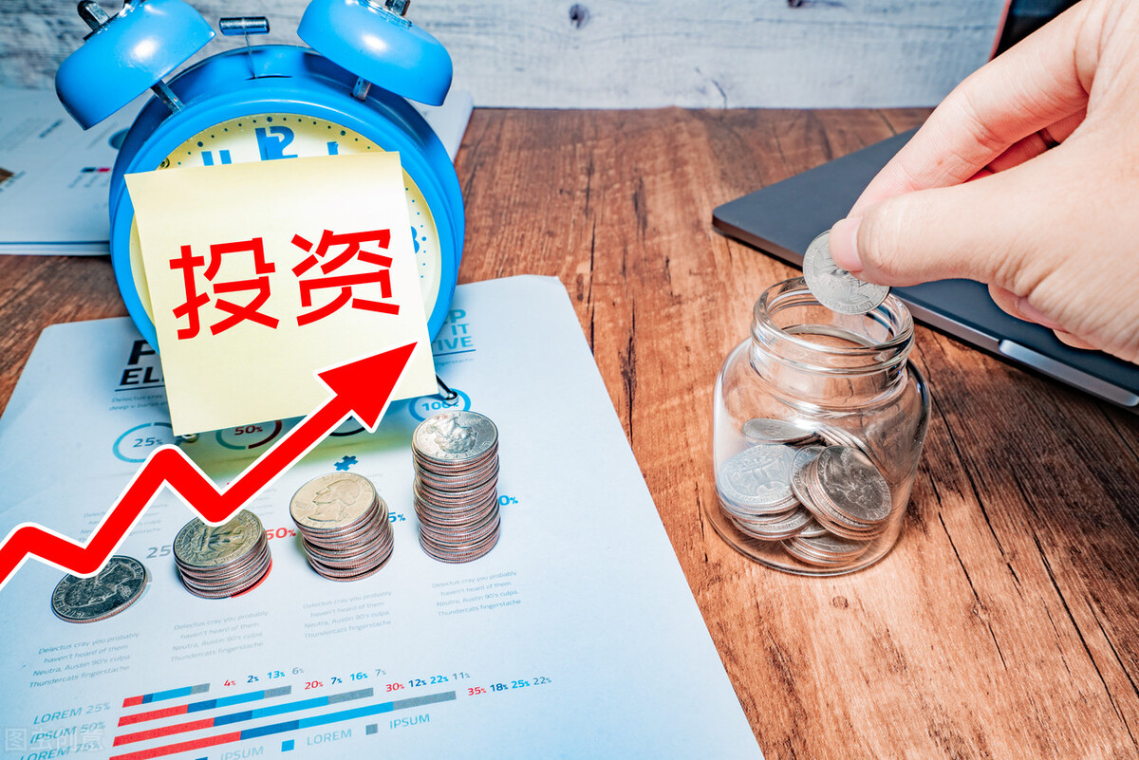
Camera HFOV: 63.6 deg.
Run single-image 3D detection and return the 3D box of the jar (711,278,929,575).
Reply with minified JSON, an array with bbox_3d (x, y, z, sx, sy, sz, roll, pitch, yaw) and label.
[{"bbox_3d":[0.071,0.011,0.265,0.059,0.069,0.059,0,34,0],"label":"jar"}]

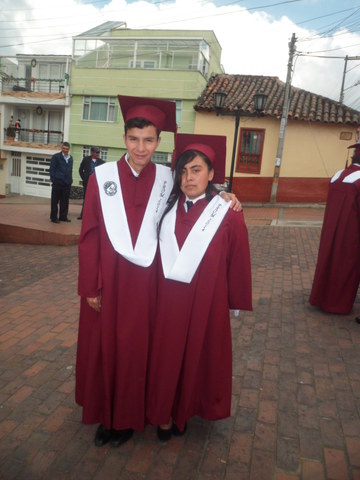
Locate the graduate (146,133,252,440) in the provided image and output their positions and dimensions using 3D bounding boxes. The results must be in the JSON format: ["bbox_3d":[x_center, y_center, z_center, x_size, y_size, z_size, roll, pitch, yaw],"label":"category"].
[{"bbox_3d":[0.131,0.299,1.963,0.570,1.670,0.430,7,9,6],"label":"graduate"}]

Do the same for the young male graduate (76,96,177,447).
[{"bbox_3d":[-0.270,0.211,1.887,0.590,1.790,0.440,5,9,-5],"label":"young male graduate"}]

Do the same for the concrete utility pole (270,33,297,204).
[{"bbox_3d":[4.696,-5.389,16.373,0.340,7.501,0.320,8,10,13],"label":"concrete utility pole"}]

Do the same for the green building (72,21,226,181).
[{"bbox_3d":[-1.760,-7.419,22.105,7.100,9.900,6.800,8,10,13],"label":"green building"}]

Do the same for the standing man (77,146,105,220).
[{"bbox_3d":[-2.090,-1.306,8.462,0.570,1.687,0.360,0,11,-30],"label":"standing man"}]

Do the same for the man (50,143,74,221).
[{"bbox_3d":[-2.553,-1.225,7.780,0.500,1.711,0.330,-1,11,-33],"label":"man"}]

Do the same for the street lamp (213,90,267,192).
[{"bbox_3d":[1.578,-2.394,10.613,1.546,3.734,0.400,8,10,13],"label":"street lamp"}]

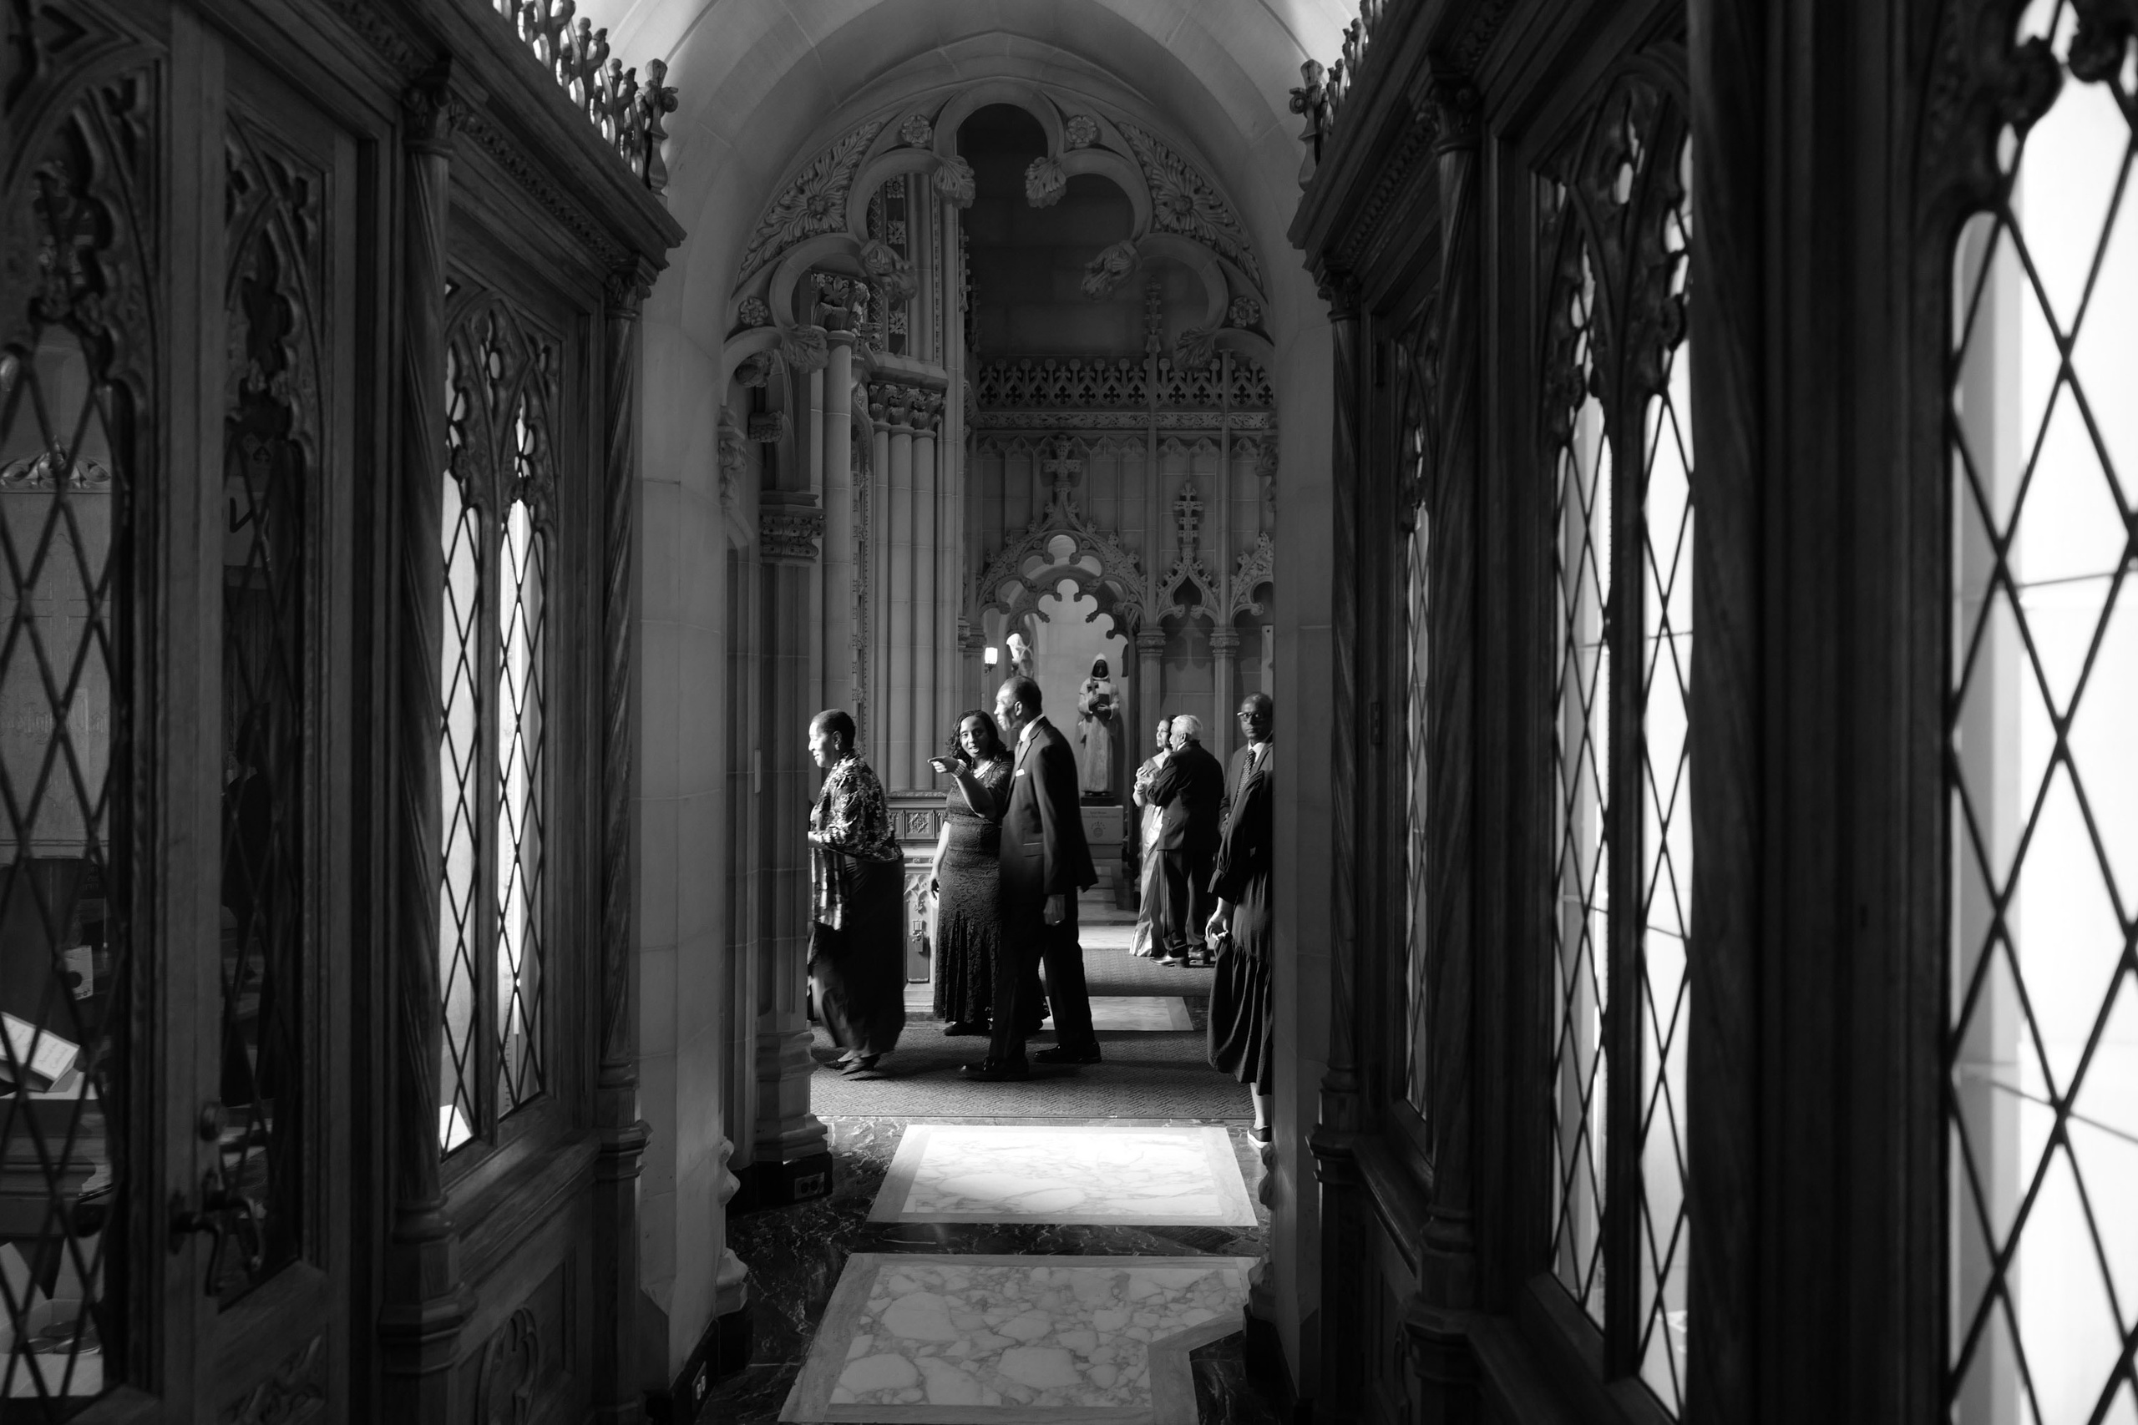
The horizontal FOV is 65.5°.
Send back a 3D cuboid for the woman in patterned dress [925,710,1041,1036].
[{"bbox_3d":[-0.419,0.824,8.600,0.520,1.660,0.440,0,0,37],"label":"woman in patterned dress"}]

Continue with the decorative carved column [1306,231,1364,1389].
[{"bbox_3d":[0.558,0.312,3.470,0.120,2.495,0.120,0,0,0],"label":"decorative carved column"}]

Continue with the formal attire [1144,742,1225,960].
[{"bbox_3d":[0.773,0.911,11.000,0.420,1.470,0.500,0,0,30],"label":"formal attire"}]

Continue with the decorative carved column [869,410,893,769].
[{"bbox_3d":[-1.010,-0.630,9.000,0.160,2.120,0.160,0,0,1],"label":"decorative carved column"}]

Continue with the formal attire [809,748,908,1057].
[{"bbox_3d":[-0.989,0.885,7.600,0.480,1.380,0.500,0,0,-6],"label":"formal attire"}]

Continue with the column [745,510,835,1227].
[{"bbox_3d":[-0.945,0.445,5.600,0.290,2.340,0.290,0,0,1],"label":"column"}]

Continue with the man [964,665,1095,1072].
[{"bbox_3d":[-0.174,0.752,7.680,0.500,1.810,0.500,0,0,-21],"label":"man"}]

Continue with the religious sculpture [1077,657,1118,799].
[{"bbox_3d":[0.225,0.120,13.200,0.330,1.130,0.280,0,0,1],"label":"religious sculpture"}]

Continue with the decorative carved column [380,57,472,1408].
[{"bbox_3d":[-0.955,0.270,2.480,0.140,2.450,0.140,0,0,1],"label":"decorative carved column"}]

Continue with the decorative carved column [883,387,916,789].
[{"bbox_3d":[-0.958,-0.708,9.400,0.180,2.270,0.180,0,0,45],"label":"decorative carved column"}]

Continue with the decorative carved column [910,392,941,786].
[{"bbox_3d":[-0.790,-0.660,9.200,0.170,2.200,0.170,0,0,1],"label":"decorative carved column"}]

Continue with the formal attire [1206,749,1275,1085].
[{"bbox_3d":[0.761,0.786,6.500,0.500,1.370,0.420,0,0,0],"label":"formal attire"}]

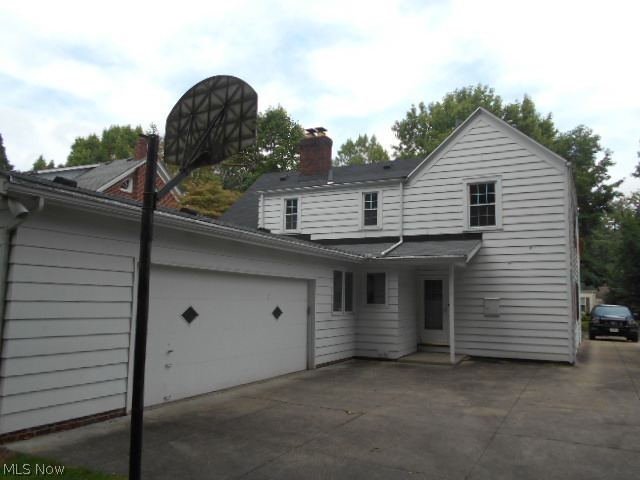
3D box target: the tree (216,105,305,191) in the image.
[{"bbox_3d":[-4.438,-1.903,32.059,7.800,14.780,7.800,1,-7,0],"label":"tree"}]

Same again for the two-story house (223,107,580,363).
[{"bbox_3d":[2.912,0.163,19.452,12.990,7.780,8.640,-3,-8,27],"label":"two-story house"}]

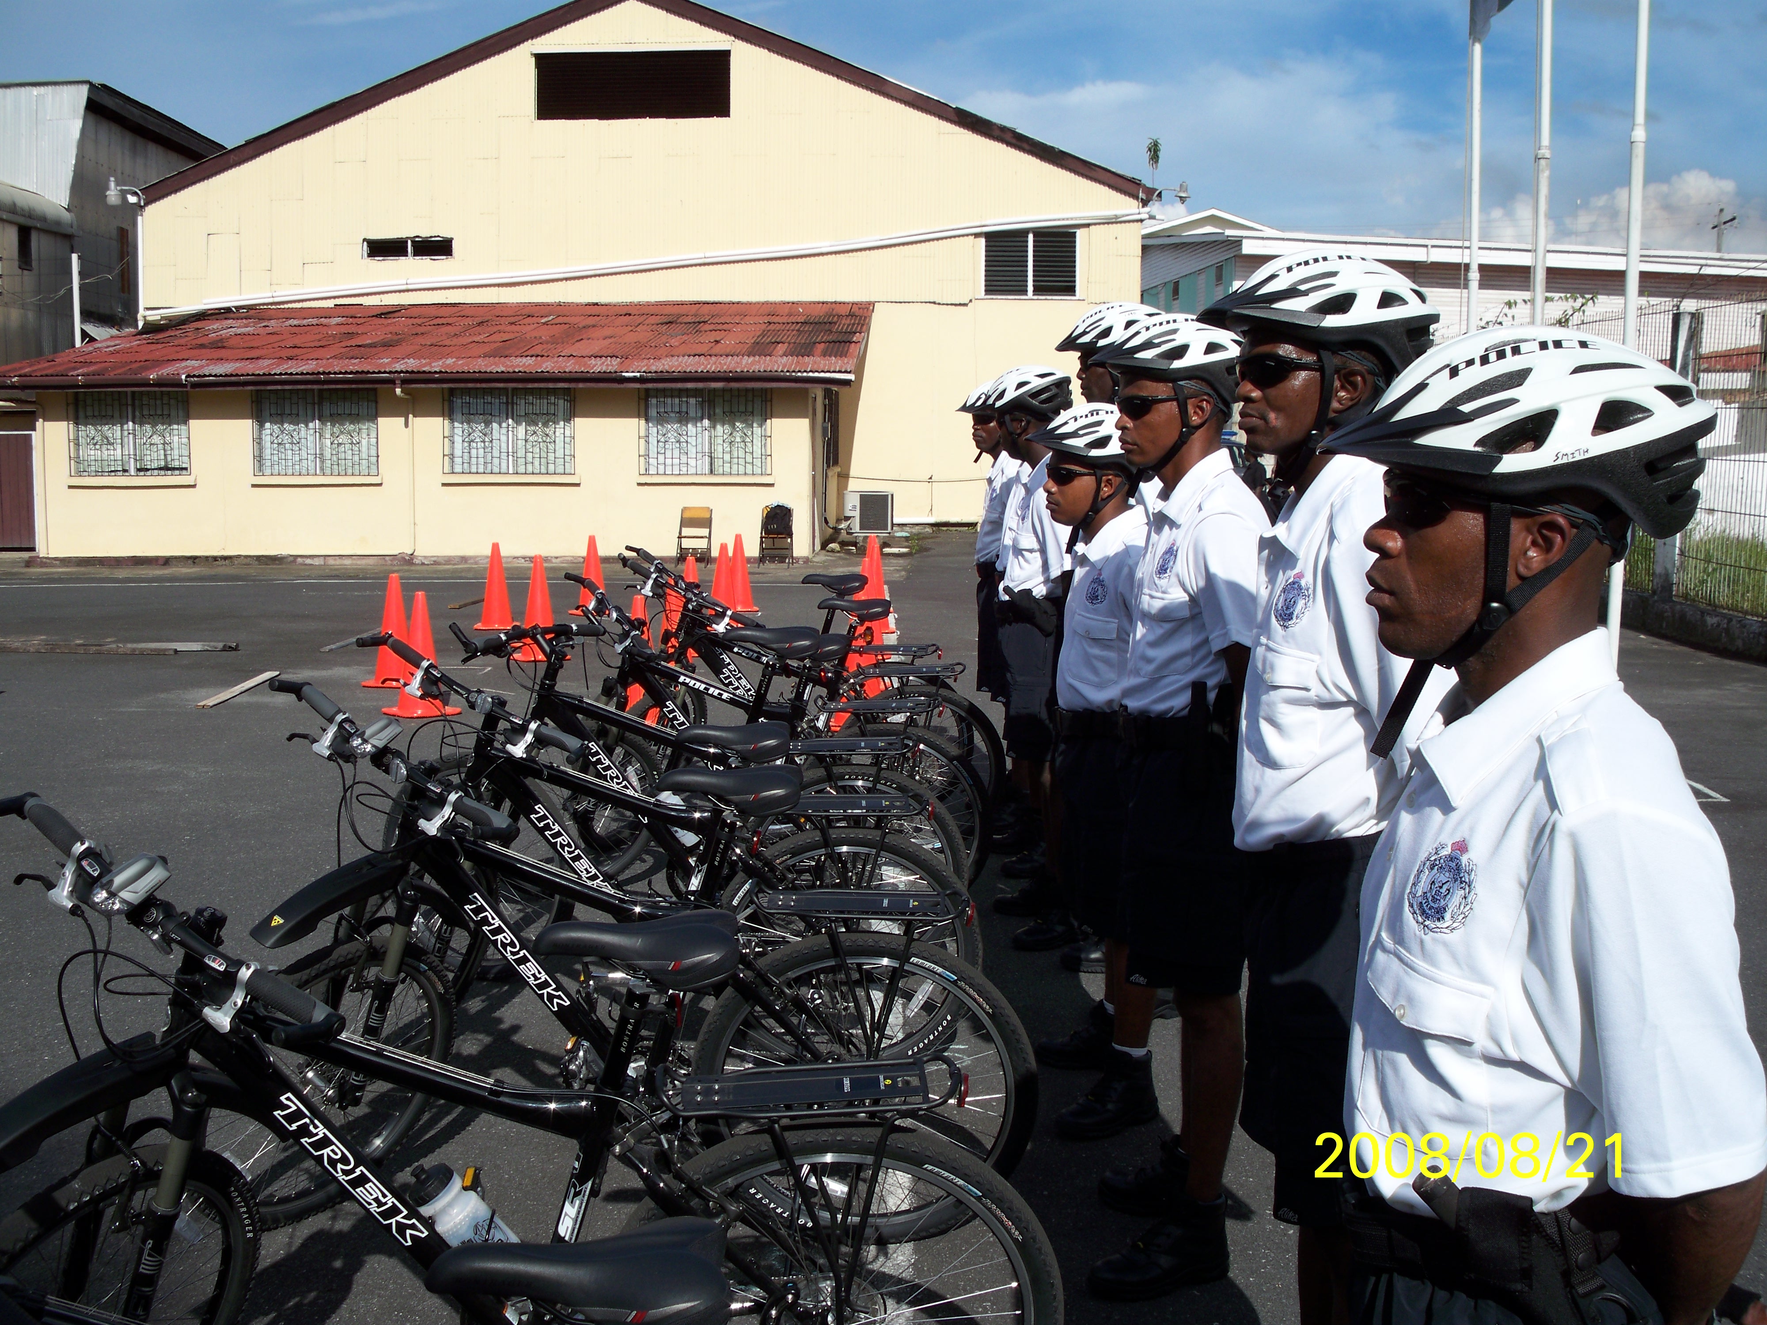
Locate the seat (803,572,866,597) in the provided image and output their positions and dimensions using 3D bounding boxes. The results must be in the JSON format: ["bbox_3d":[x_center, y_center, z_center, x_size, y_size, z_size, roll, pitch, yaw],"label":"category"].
[{"bbox_3d":[-0.194,-0.314,7.600,0.272,0.078,0.158,0,16,-2],"label":"seat"}]

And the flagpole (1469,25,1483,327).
[{"bbox_3d":[4.184,-3.202,13.313,0.090,6.400,0.090,0,7,0],"label":"flagpole"}]

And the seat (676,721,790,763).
[{"bbox_3d":[-0.353,0.186,4.430,0.272,0.078,0.158,0,16,-1],"label":"seat"}]

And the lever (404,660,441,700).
[{"bbox_3d":[-1.082,0.042,4.400,0.110,0.085,0.060,8,18,26],"label":"lever"}]

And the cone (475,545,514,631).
[{"bbox_3d":[-3.257,-0.646,15.886,0.370,0.711,0.370,0,7,0],"label":"cone"}]

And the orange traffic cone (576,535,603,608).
[{"bbox_3d":[-2.641,-0.796,17.128,0.370,0.711,0.370,0,7,0],"label":"orange traffic cone"}]

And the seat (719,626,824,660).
[{"bbox_3d":[-0.304,-0.049,5.170,0.272,0.078,0.158,-1,16,-7],"label":"seat"}]

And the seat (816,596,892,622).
[{"bbox_3d":[-0.105,-0.190,6.850,0.272,0.078,0.158,-2,16,-15],"label":"seat"}]

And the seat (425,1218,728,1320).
[{"bbox_3d":[-0.268,0.535,1.650,0.272,0.078,0.158,-1,16,-8],"label":"seat"}]

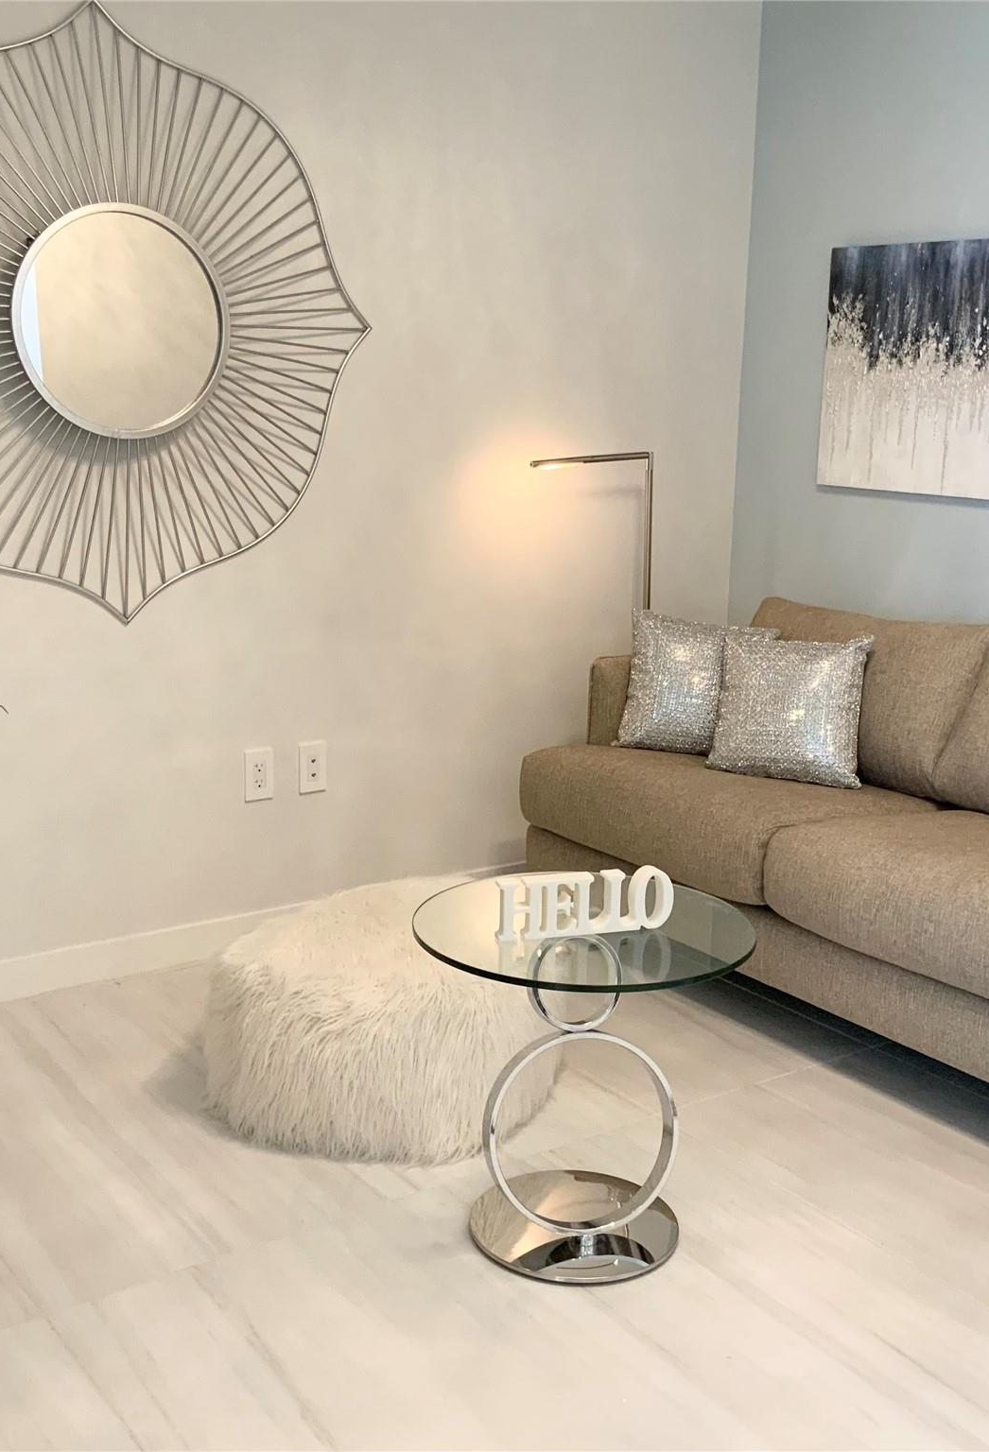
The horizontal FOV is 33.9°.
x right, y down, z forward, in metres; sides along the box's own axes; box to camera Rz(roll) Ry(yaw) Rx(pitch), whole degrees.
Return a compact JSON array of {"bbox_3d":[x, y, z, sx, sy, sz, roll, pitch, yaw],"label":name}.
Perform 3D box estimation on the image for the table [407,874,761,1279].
[{"bbox_3d":[0.141,0.586,2.693,0.554,0.544,0.554,1,13,0],"label":"table"}]

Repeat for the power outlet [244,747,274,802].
[{"bbox_3d":[-0.569,0.120,3.934,0.076,0.124,0.008,-8,16,-35],"label":"power outlet"}]

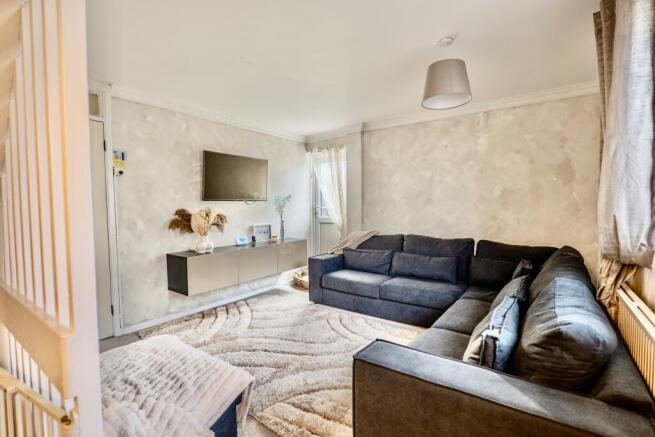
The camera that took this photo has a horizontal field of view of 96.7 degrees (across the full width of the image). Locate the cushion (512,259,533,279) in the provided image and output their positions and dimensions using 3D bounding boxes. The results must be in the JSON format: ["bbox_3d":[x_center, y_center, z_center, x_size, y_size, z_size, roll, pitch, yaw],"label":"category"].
[{"bbox_3d":[1.485,0.524,2.283,0.140,0.400,0.420,27,17,32],"label":"cushion"}]

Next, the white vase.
[{"bbox_3d":[-1.309,0.269,3.111,0.165,0.200,0.175,1,3,35],"label":"white vase"}]

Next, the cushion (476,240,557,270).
[{"bbox_3d":[1.835,0.435,2.781,0.700,0.430,0.200,1,-12,35],"label":"cushion"}]

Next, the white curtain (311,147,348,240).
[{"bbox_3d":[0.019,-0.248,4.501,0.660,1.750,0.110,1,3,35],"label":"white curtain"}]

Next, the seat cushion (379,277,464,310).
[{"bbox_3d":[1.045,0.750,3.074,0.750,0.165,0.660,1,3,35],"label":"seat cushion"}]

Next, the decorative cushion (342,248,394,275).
[{"bbox_3d":[0.508,0.542,3.669,0.650,0.270,0.140,1,-11,35],"label":"decorative cushion"}]

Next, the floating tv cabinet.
[{"bbox_3d":[-0.993,0.538,3.674,0.400,0.386,1.800,1,3,35],"label":"floating tv cabinet"}]

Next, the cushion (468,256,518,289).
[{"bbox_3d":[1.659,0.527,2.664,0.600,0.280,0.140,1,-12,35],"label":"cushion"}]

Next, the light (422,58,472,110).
[{"bbox_3d":[0.810,-0.906,1.980,0.316,0.235,0.316,1,3,35],"label":"light"}]

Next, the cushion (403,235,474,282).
[{"bbox_3d":[1.229,0.441,3.310,0.750,0.460,0.200,1,-9,35],"label":"cushion"}]

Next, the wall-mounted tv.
[{"bbox_3d":[-1.143,-0.503,3.694,0.060,0.563,0.982,6,6,35],"label":"wall-mounted tv"}]

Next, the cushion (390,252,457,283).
[{"bbox_3d":[1.033,0.514,3.147,0.680,0.280,0.140,1,-12,35],"label":"cushion"}]

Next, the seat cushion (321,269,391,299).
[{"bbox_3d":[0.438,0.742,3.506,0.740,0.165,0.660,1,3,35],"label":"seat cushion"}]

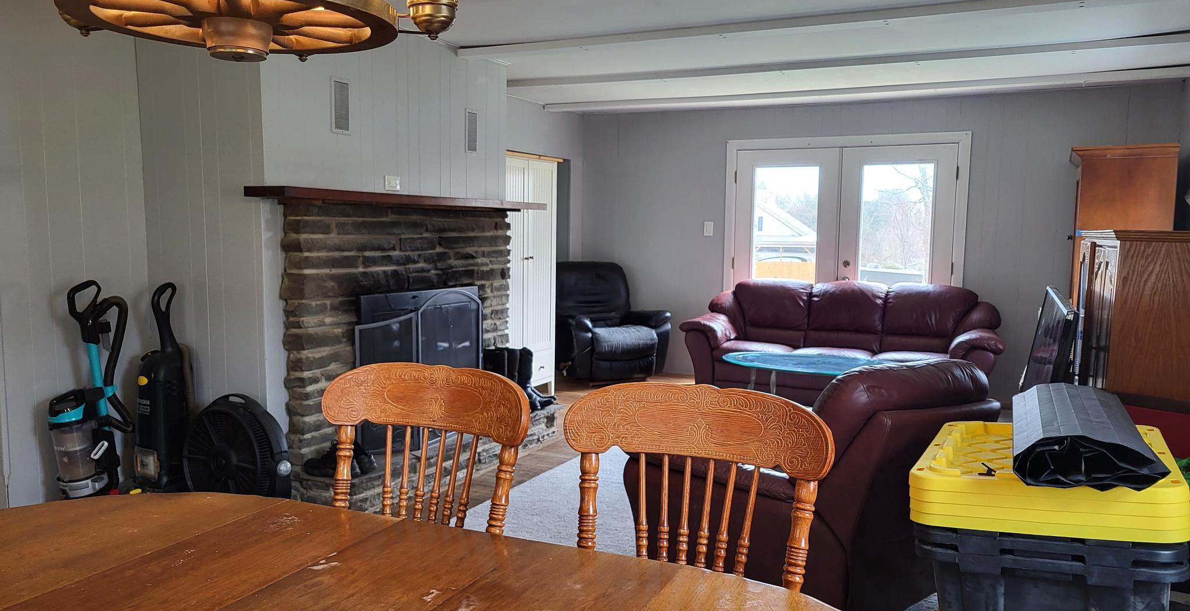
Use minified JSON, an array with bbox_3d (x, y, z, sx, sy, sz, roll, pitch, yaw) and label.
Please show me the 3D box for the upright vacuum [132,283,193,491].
[{"bbox_3d":[-2.121,0.430,4.382,0.330,1.090,0.340,3,6,26],"label":"upright vacuum"}]

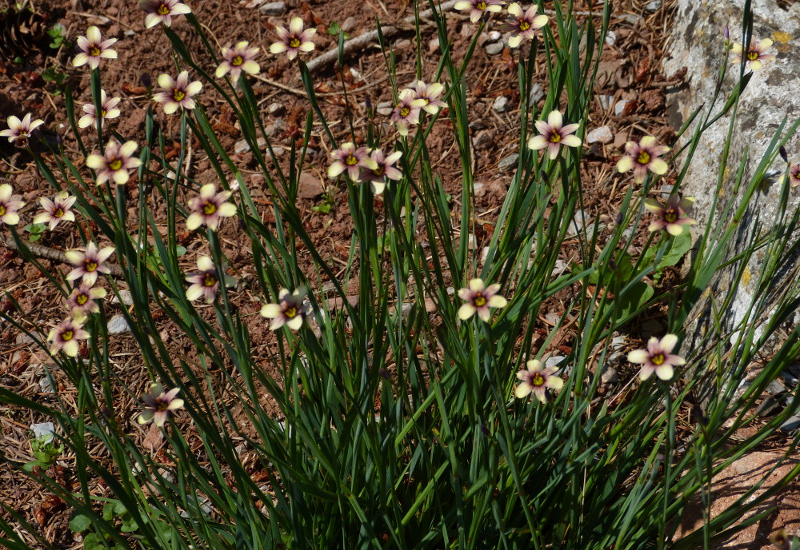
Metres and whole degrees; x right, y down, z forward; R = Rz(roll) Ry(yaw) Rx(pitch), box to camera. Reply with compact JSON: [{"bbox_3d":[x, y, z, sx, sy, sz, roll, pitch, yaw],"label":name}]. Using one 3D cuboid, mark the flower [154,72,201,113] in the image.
[{"bbox_3d":[-0.112,-0.092,1.130,0.025,0.010,0.024,-3,72,-4],"label":"flower"}]

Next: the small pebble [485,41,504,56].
[{"bbox_3d":[0.063,-0.152,1.500,0.012,0.007,0.009,0,40,0],"label":"small pebble"}]

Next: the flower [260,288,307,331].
[{"bbox_3d":[-0.056,0.017,1.100,0.024,0.010,0.024,7,68,8],"label":"flower"}]

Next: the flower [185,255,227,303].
[{"bbox_3d":[-0.091,0.002,1.060,0.023,0.023,0.009,-4,-5,-5],"label":"flower"}]

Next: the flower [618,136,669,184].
[{"bbox_3d":[0.121,-0.057,1.110,0.027,0.010,0.026,6,82,7],"label":"flower"}]

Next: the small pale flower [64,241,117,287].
[{"bbox_3d":[-0.146,-0.005,1.060,0.024,0.023,0.009,-7,-4,-8],"label":"small pale flower"}]

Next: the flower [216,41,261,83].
[{"bbox_3d":[-0.079,-0.103,1.090,0.022,0.021,0.009,-3,1,-4],"label":"flower"}]

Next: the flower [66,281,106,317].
[{"bbox_3d":[-0.151,0.012,1.080,0.021,0.009,0.021,-7,85,-9],"label":"flower"}]

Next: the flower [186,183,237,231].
[{"bbox_3d":[-0.093,-0.033,1.110,0.025,0.010,0.025,-8,79,-9],"label":"flower"}]

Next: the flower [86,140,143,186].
[{"bbox_3d":[-0.140,-0.055,1.100,0.026,0.010,0.025,-7,80,-9],"label":"flower"}]

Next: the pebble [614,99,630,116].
[{"bbox_3d":[0.147,-0.110,1.470,0.013,0.008,0.010,0,40,0],"label":"pebble"}]

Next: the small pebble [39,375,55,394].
[{"bbox_3d":[-0.201,0.063,1.280,0.009,0.008,0.011,0,40,0],"label":"small pebble"}]

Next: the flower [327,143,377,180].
[{"bbox_3d":[-0.025,-0.056,1.120,0.022,0.010,0.021,-1,81,-1],"label":"flower"}]

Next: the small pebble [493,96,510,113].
[{"bbox_3d":[0.066,-0.111,1.460,0.010,0.009,0.011,0,40,0],"label":"small pebble"}]

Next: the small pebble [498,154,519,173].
[{"bbox_3d":[0.069,-0.071,1.420,0.013,0.009,0.013,0,40,0],"label":"small pebble"}]

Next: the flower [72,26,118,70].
[{"bbox_3d":[-0.149,-0.112,1.100,0.023,0.022,0.009,-6,2,-8],"label":"flower"}]

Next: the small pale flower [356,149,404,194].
[{"bbox_3d":[-0.010,-0.051,1.115,0.023,0.010,0.023,-4,73,-5],"label":"small pale flower"}]

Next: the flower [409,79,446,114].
[{"bbox_3d":[0.015,-0.090,1.140,0.021,0.010,0.020,-11,72,-13],"label":"flower"}]

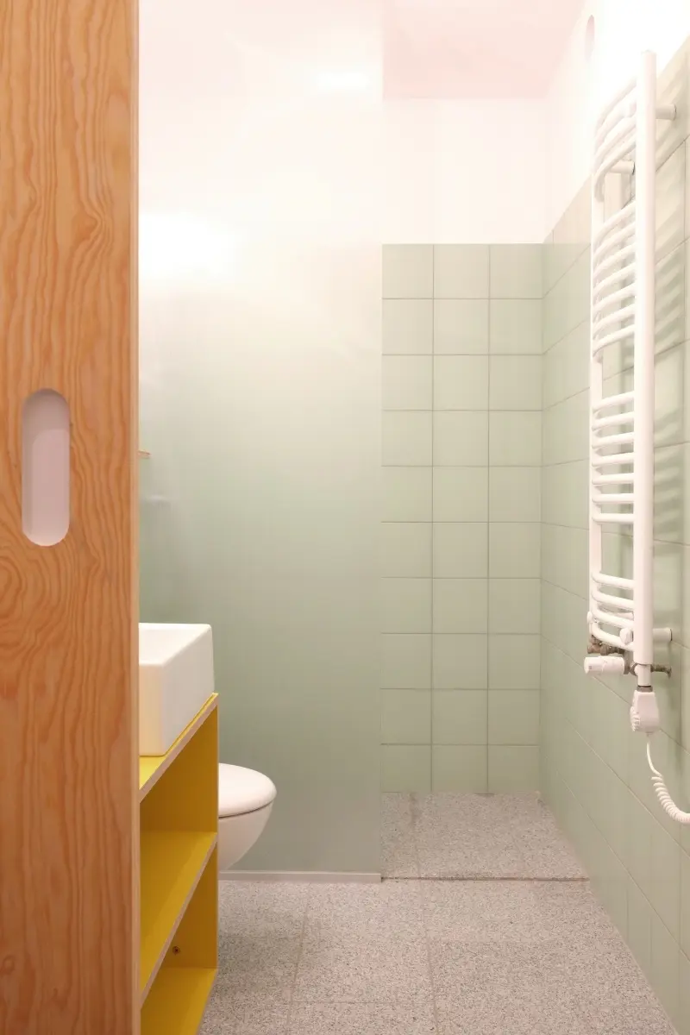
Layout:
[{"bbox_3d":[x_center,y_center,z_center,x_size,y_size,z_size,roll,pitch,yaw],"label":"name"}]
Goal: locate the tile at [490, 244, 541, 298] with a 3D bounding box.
[{"bbox_3d":[0.610,-0.879,3.382,0.187,0.192,0.009,0,1,1],"label":"tile"}]

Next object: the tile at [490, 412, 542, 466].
[{"bbox_3d":[0.613,-0.282,3.412,0.188,0.199,0.009,0,1,1],"label":"tile"}]

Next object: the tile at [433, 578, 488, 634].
[{"bbox_3d":[0.414,0.318,3.414,0.198,0.198,0.009,0,1,1],"label":"tile"}]

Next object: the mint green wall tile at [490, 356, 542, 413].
[{"bbox_3d":[0.613,-0.483,3.408,0.188,0.199,0.009,0,1,1],"label":"mint green wall tile"}]

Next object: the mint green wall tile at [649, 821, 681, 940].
[{"bbox_3d":[0.678,0.755,1.993,0.009,0.199,0.194,0,1,1],"label":"mint green wall tile"}]

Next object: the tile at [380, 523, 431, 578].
[{"bbox_3d":[0.216,0.119,3.413,0.198,0.198,0.009,0,1,1],"label":"tile"}]

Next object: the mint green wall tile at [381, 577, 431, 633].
[{"bbox_3d":[0.216,0.319,3.417,0.198,0.198,0.009,0,1,1],"label":"mint green wall tile"}]

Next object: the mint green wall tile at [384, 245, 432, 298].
[{"bbox_3d":[0.216,-0.880,3.391,0.196,0.192,0.009,0,1,1],"label":"mint green wall tile"}]

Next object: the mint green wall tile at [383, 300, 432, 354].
[{"bbox_3d":[0.216,-0.683,3.396,0.196,0.198,0.009,0,1,1],"label":"mint green wall tile"}]

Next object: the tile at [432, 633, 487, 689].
[{"bbox_3d":[0.413,0.517,3.419,0.198,0.198,0.009,0,1,1],"label":"tile"}]

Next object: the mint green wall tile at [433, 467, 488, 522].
[{"bbox_3d":[0.416,-0.081,3.407,0.198,0.198,0.009,0,1,1],"label":"mint green wall tile"}]

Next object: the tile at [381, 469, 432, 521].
[{"bbox_3d":[0.215,-0.083,3.410,0.196,0.198,0.009,0,1,1],"label":"tile"}]

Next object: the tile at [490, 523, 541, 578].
[{"bbox_3d":[0.611,0.119,3.409,0.188,0.198,0.009,0,1,1],"label":"tile"}]

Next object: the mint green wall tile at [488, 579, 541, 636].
[{"bbox_3d":[0.611,0.319,3.414,0.188,0.198,0.009,0,1,1],"label":"mint green wall tile"}]

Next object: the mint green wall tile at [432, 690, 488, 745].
[{"bbox_3d":[0.417,0.723,3.439,0.199,0.199,0.009,0,1,1],"label":"mint green wall tile"}]

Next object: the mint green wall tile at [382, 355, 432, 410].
[{"bbox_3d":[0.217,-0.483,3.417,0.199,0.199,0.009,0,1,1],"label":"mint green wall tile"}]

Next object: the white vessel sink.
[{"bbox_3d":[-0.452,0.277,1.609,0.390,0.133,0.440,0,1,1],"label":"white vessel sink"}]

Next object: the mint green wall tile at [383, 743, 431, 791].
[{"bbox_3d":[0.216,0.908,3.448,0.199,0.169,0.009,0,1,1],"label":"mint green wall tile"}]

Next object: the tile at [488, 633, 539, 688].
[{"bbox_3d":[0.608,0.518,3.414,0.187,0.198,0.009,0,1,1],"label":"tile"}]

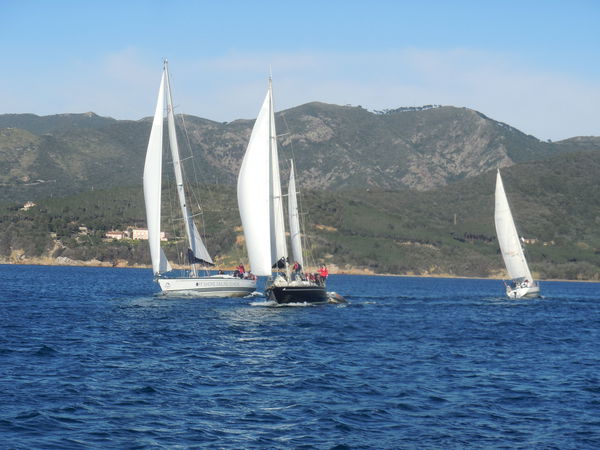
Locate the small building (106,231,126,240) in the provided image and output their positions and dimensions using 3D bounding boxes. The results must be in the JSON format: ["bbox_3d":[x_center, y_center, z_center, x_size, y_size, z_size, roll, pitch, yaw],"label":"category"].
[{"bbox_3d":[-131.477,7.717,1350.000,13.500,6.300,8.500,1,-1,10],"label":"small building"}]

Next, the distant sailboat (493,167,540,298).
[{"bbox_3d":[24.461,1.146,221.005,3.700,15.200,11.000,-18,-8,19],"label":"distant sailboat"}]

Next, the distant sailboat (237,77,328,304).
[{"bbox_3d":[-1.480,-2.733,150.519,5.200,17.800,14.500,-6,-3,11],"label":"distant sailboat"}]

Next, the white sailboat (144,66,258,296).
[{"bbox_3d":[-9.170,-3.902,164.119,4.600,20.300,14.300,-11,-7,26],"label":"white sailboat"}]

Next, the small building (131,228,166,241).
[{"bbox_3d":[-108.254,6.931,1350.000,25.000,8.300,11.000,2,-1,-2],"label":"small building"}]

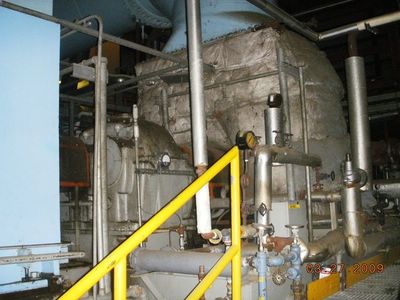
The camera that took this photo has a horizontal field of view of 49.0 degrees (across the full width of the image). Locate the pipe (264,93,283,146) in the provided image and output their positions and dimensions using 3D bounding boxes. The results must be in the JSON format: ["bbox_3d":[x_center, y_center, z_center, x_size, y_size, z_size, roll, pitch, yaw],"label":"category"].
[{"bbox_3d":[0.569,-0.242,3.472,0.125,0.416,0.125,-2,-6,0],"label":"pipe"}]

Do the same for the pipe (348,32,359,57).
[{"bbox_3d":[1.508,-1.036,4.313,0.089,0.243,0.089,-2,-6,0],"label":"pipe"}]

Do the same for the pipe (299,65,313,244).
[{"bbox_3d":[1.292,0.035,5.415,0.042,2.154,0.042,-2,-6,0],"label":"pipe"}]

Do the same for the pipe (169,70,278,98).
[{"bbox_3d":[0.229,-0.780,5.351,1.584,0.033,0.033,-7,-7,35],"label":"pipe"}]

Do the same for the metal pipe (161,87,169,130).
[{"bbox_3d":[-0.460,-0.539,5.830,0.070,0.567,0.070,-2,-6,0],"label":"metal pipe"}]

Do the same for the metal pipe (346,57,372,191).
[{"bbox_3d":[1.529,-0.266,4.269,0.182,1.296,0.182,-2,-6,0],"label":"metal pipe"}]

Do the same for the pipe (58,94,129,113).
[{"bbox_3d":[-1.593,-0.707,6.878,0.085,0.085,1.420,-7,-7,35],"label":"pipe"}]

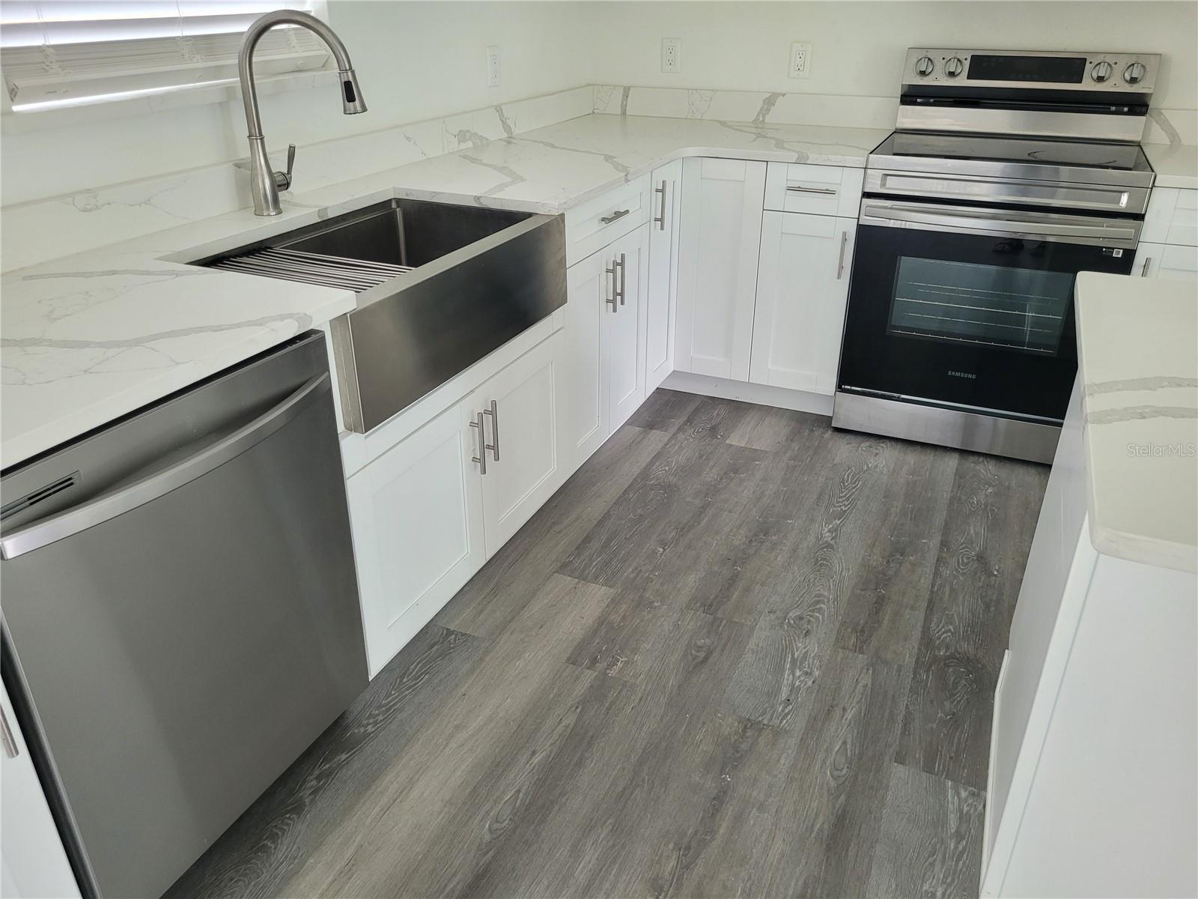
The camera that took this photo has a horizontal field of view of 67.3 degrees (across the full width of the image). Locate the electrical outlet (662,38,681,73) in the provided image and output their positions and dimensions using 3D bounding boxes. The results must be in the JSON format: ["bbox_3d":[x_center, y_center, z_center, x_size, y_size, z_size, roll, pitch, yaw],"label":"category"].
[{"bbox_3d":[0.277,-1.513,3.461,0.079,0.119,0.012,11,29,21],"label":"electrical outlet"}]

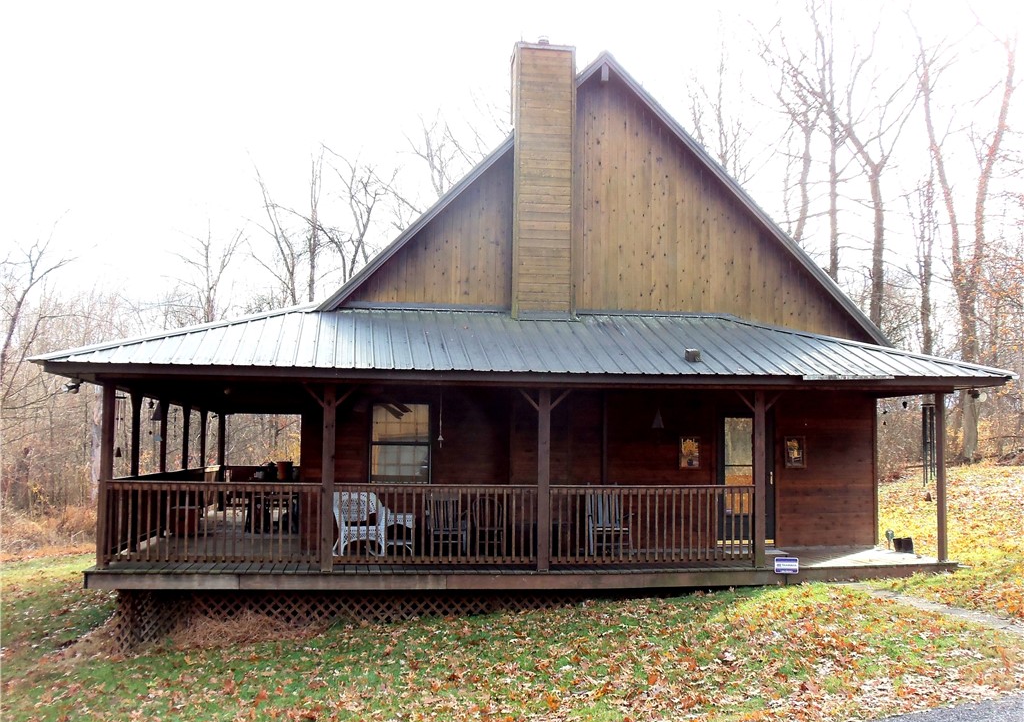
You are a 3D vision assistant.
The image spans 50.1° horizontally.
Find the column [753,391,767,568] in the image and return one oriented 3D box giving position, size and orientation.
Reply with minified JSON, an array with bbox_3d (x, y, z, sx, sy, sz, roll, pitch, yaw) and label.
[{"bbox_3d":[3.129,1.490,13.878,0.140,2.180,0.140,1,-5,-8],"label":"column"}]

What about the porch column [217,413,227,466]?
[{"bbox_3d":[-6.635,2.322,25.086,0.138,2.190,0.138,1,-5,-8],"label":"porch column"}]

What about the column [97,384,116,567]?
[{"bbox_3d":[-4.712,1.338,12.713,0.136,2.180,0.136,1,-5,-8],"label":"column"}]

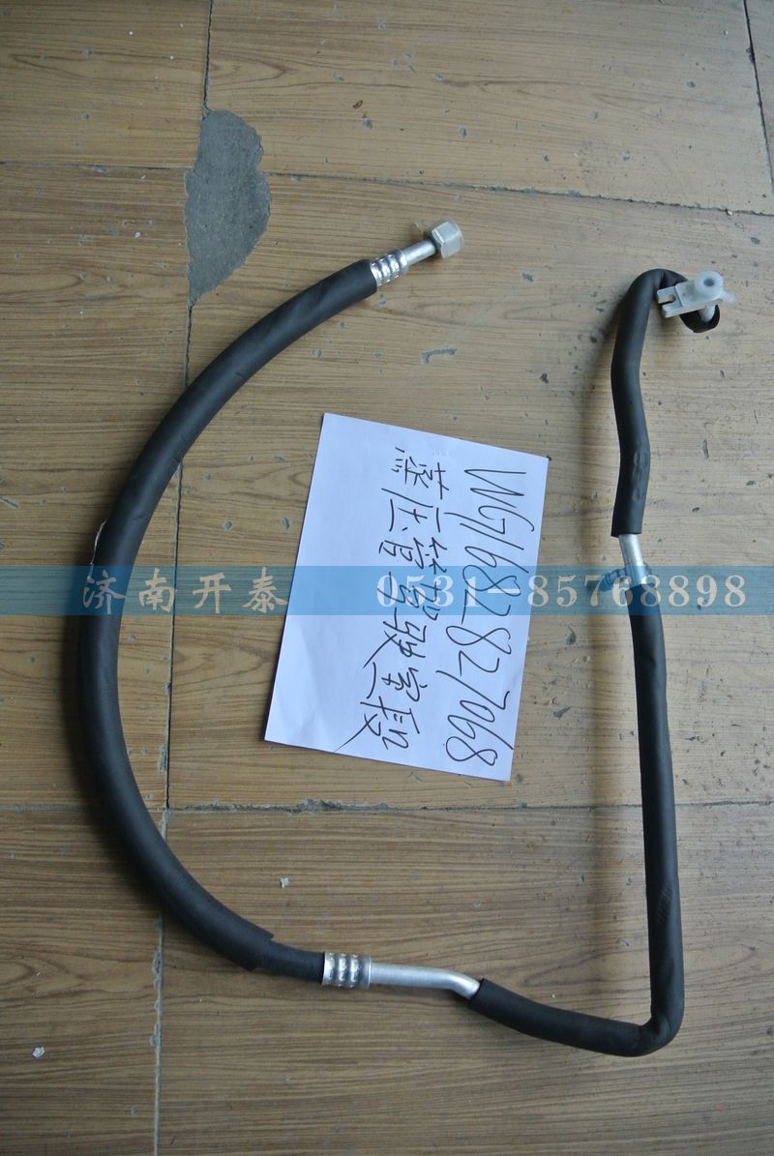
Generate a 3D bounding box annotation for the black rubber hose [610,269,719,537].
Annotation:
[{"bbox_3d":[0.248,-0.164,0.856,0.087,0.058,0.285,13,76,-4],"label":"black rubber hose"}]

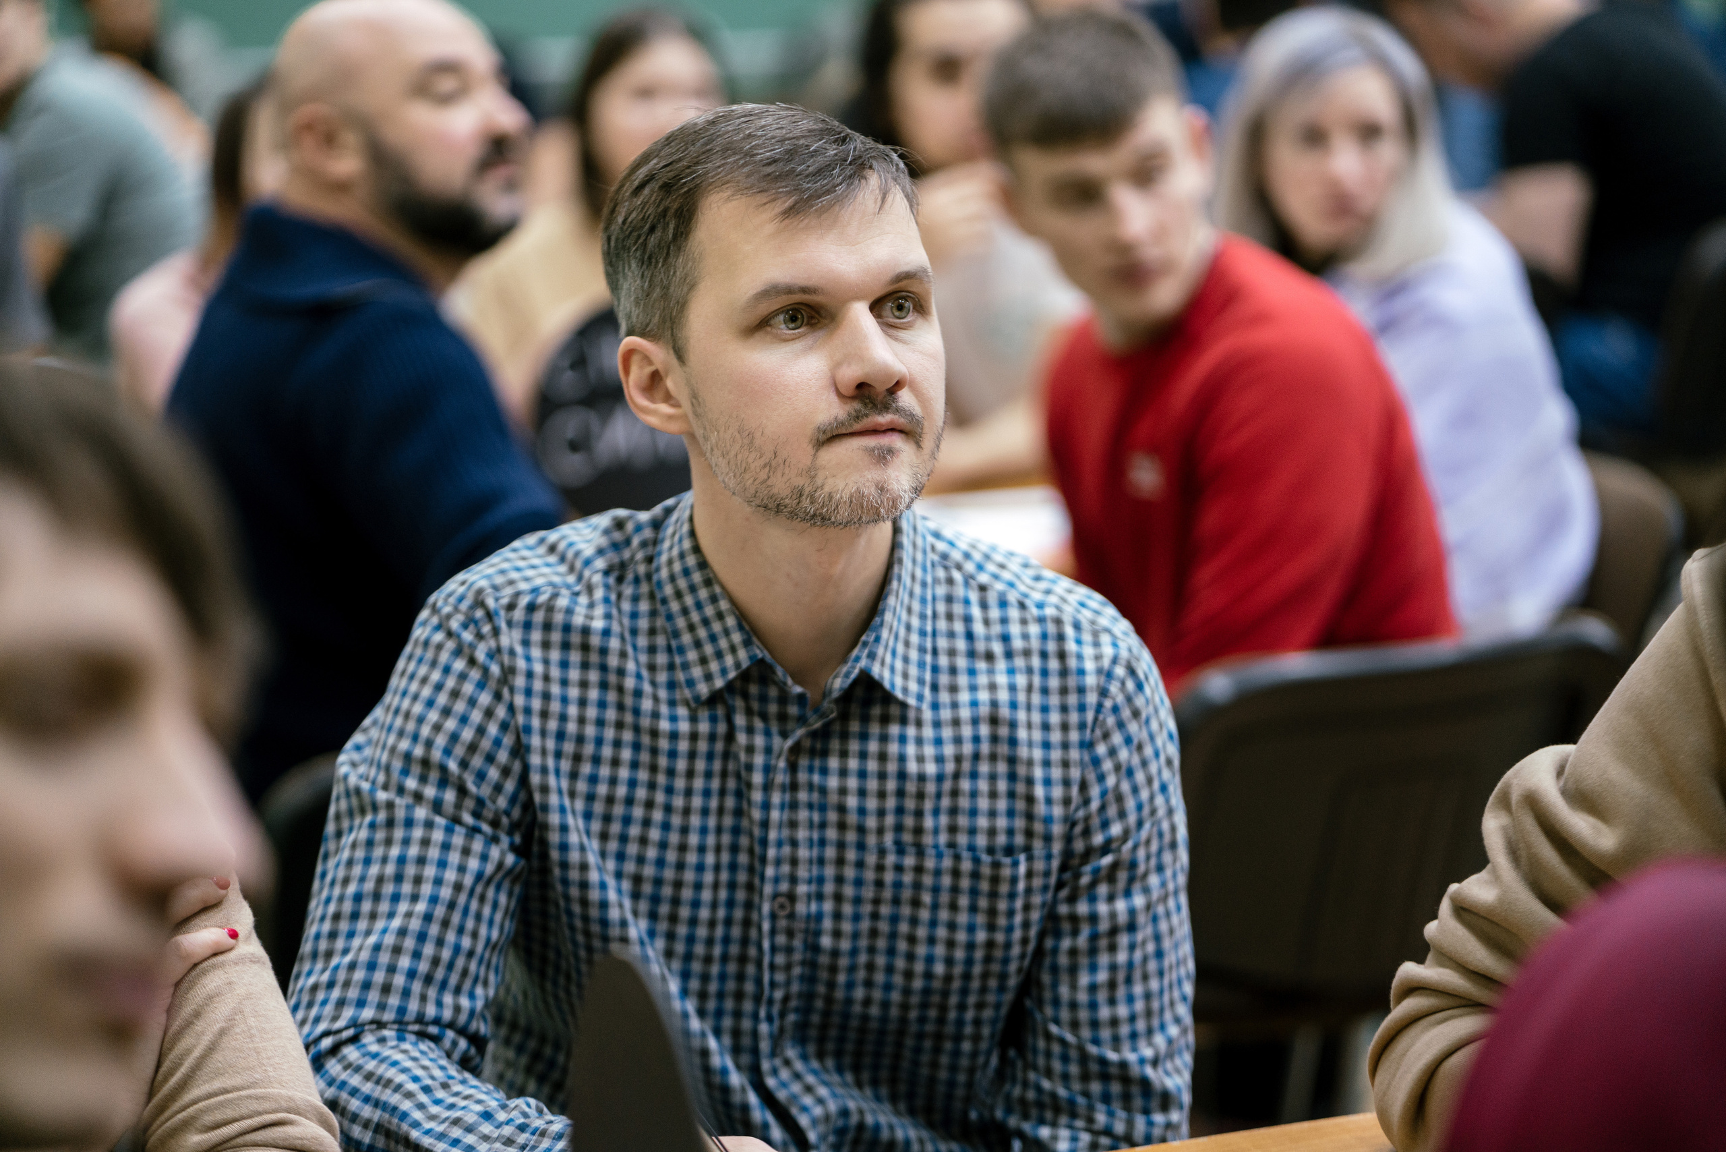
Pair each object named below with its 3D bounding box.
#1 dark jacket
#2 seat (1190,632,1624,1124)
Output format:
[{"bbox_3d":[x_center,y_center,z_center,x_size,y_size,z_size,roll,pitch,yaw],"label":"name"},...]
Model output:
[{"bbox_3d":[-0.375,-0.007,3.536,0.460,0.640,0.540,-5,12,-28],"label":"dark jacket"},{"bbox_3d":[0.340,0.409,3.591,0.500,0.830,0.560,-6,12,-30],"label":"seat"}]

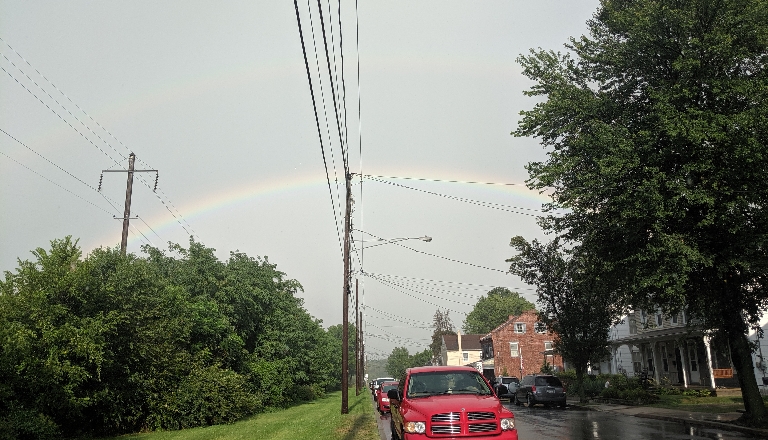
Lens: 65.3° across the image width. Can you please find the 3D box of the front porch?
[{"bbox_3d":[15.852,7.551,32.590,2.300,3.200,11.600,0,-15,-2],"label":"front porch"}]

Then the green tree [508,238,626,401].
[{"bbox_3d":[11.272,6.393,38.470,7.400,10.200,7.400,0,-15,-2],"label":"green tree"}]

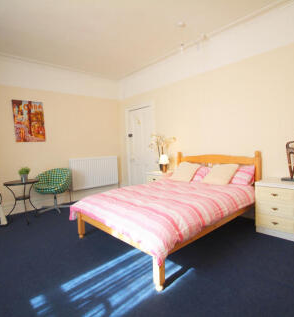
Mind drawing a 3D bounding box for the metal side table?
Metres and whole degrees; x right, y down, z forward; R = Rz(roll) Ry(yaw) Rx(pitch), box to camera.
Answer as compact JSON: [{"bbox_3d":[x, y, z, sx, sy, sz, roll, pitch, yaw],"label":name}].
[{"bbox_3d":[-2.063,0.705,3.288,0.500,0.610,0.500,-4,3,-42],"label":"metal side table"}]

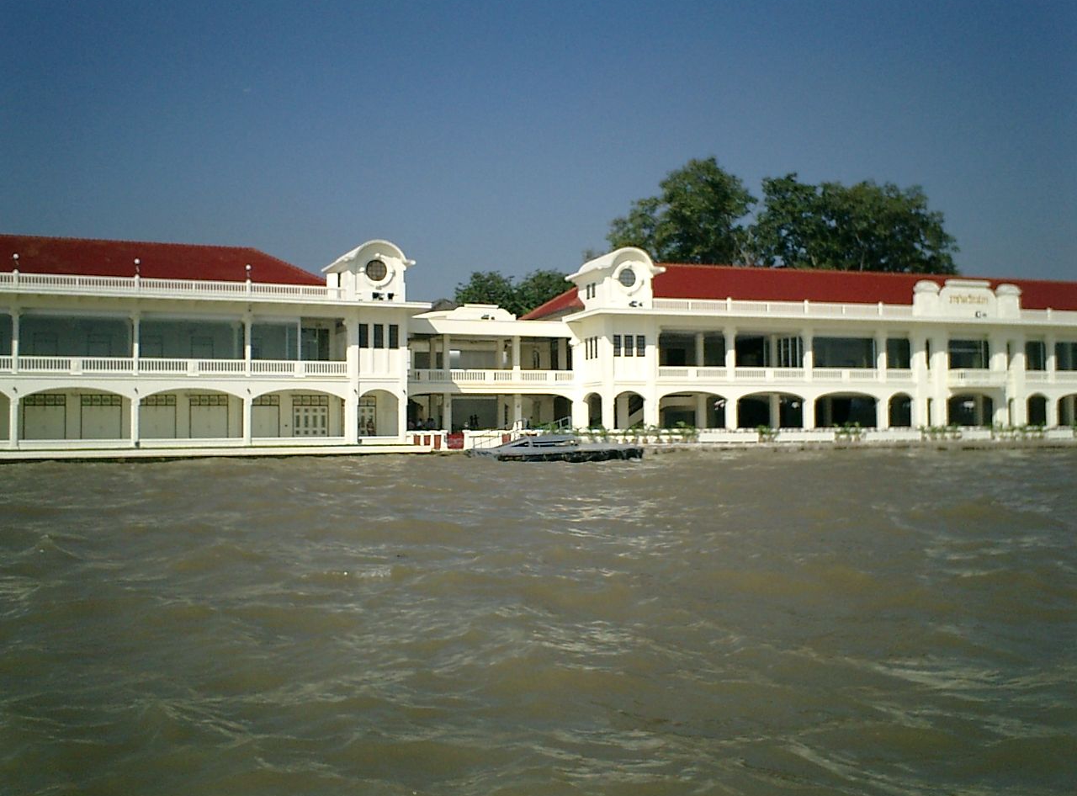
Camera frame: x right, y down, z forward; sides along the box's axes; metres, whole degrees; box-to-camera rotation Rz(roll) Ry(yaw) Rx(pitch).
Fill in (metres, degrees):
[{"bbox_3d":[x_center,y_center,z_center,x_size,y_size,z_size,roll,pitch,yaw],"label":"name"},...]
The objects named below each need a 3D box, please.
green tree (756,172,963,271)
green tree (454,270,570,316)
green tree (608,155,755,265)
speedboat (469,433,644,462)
[{"bbox_3d":[30.270,-9.290,110.000,19.500,24.430,17.000,0,0,0],"label":"green tree"},{"bbox_3d":[-2.390,-4.760,111.000,12.000,15.390,11.000,0,0,0],"label":"green tree"},{"bbox_3d":[13.380,-9.890,108.000,14.300,25.600,13.500,0,0,0],"label":"green tree"},{"bbox_3d":[0.940,2.720,62.500,8.900,1.550,3.000,0,0,-16],"label":"speedboat"}]

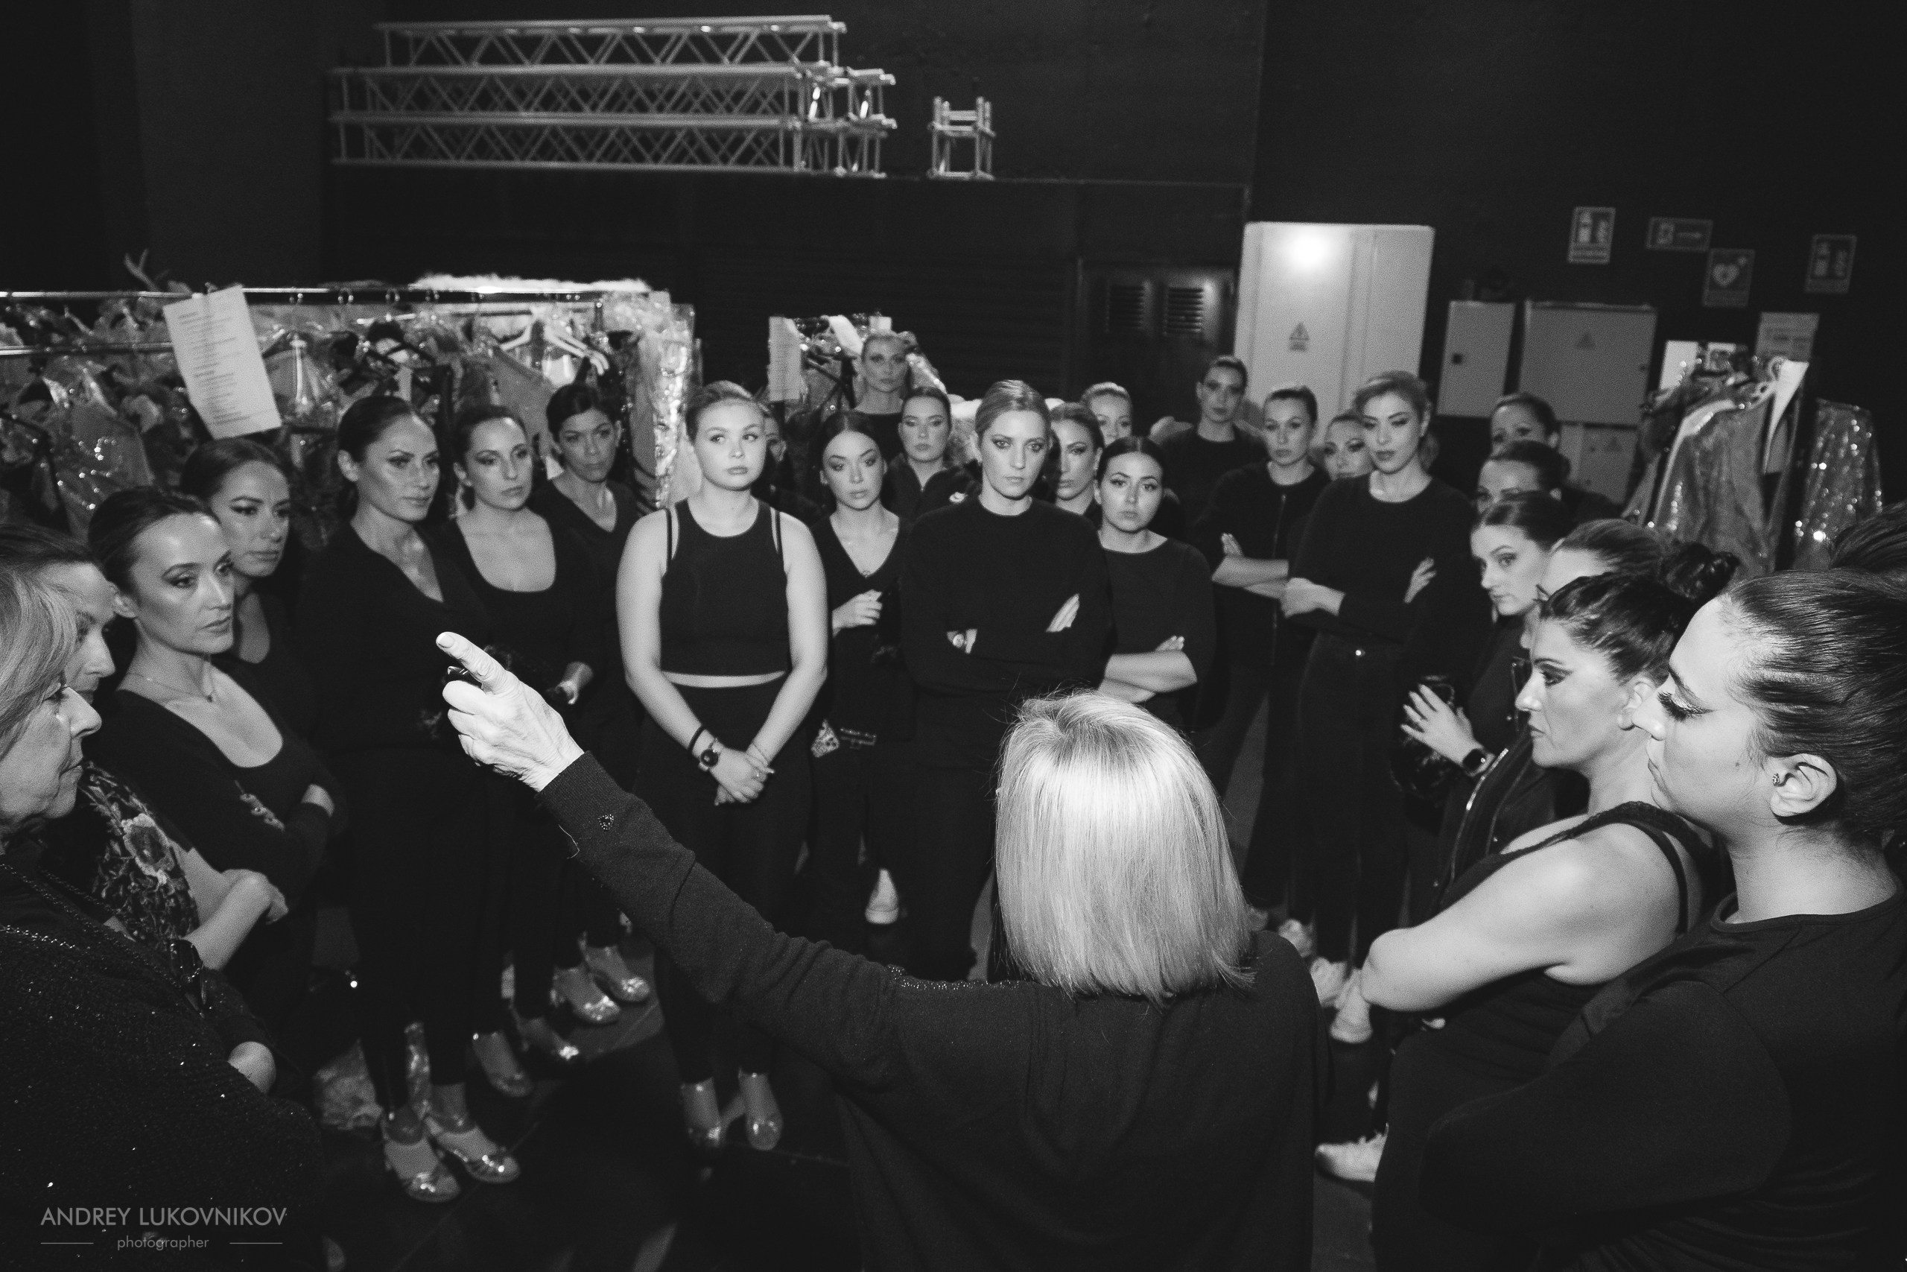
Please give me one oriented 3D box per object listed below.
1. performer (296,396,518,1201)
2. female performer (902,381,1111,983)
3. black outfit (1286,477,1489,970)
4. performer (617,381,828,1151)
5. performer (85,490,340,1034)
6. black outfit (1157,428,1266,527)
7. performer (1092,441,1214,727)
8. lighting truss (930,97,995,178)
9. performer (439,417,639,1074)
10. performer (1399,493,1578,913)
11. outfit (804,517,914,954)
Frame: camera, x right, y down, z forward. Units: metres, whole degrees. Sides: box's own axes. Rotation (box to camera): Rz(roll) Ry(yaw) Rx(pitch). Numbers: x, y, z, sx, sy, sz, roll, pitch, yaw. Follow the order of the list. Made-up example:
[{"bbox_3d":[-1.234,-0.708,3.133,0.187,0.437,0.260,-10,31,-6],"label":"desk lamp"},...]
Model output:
[{"bbox_3d":[-1.147,0.345,3.009,0.340,1.683,0.460,14,18,40],"label":"performer"},{"bbox_3d":[0.070,0.338,3.074,0.470,1.752,0.340,1,14,-3],"label":"female performer"},{"bbox_3d":[1.088,0.279,3.823,0.460,1.400,0.300,6,15,15],"label":"black outfit"},{"bbox_3d":[-0.514,0.305,3.190,0.480,1.721,0.300,-1,14,-12],"label":"performer"},{"bbox_3d":[-1.105,0.560,2.259,0.370,1.617,0.470,10,16,31],"label":"performer"},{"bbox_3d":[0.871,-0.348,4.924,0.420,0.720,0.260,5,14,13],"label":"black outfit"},{"bbox_3d":[0.419,0.296,3.672,0.450,1.616,0.330,4,15,9],"label":"performer"},{"bbox_3d":[0.063,-2.747,7.950,0.290,0.430,0.460,5,15,13],"label":"lighting truss"},{"bbox_3d":[-1.043,0.288,3.418,0.470,1.661,0.360,-11,19,-40],"label":"performer"},{"bbox_3d":[1.097,0.490,3.050,0.360,1.599,0.450,-7,17,-31],"label":"performer"},{"bbox_3d":[-0.268,0.337,3.712,0.450,1.274,0.300,0,14,-8],"label":"outfit"}]

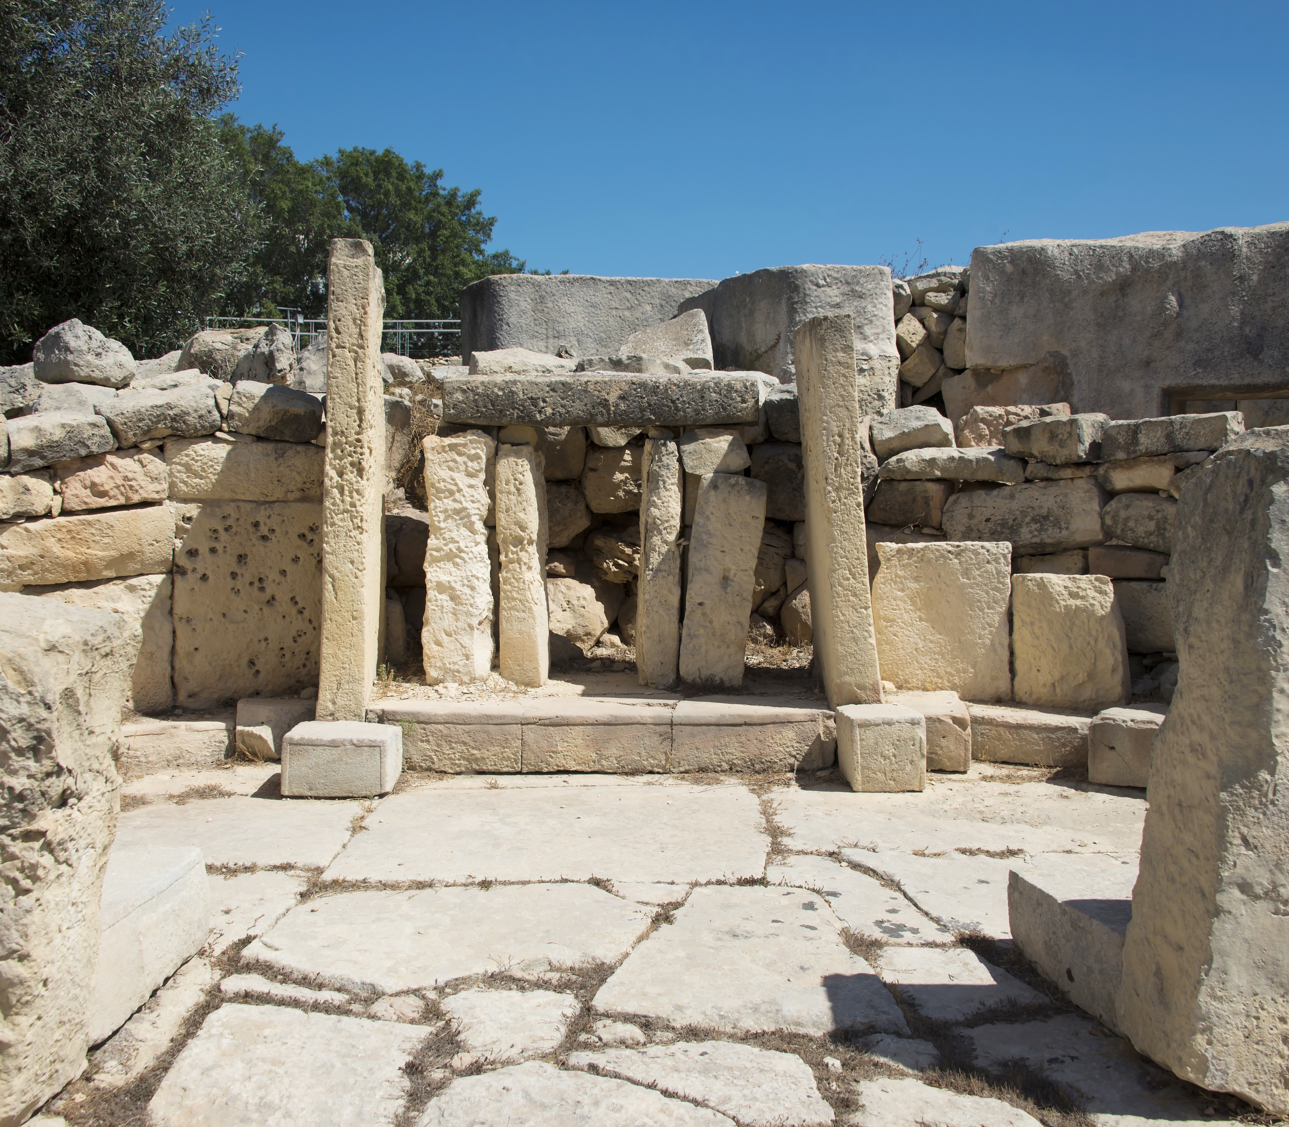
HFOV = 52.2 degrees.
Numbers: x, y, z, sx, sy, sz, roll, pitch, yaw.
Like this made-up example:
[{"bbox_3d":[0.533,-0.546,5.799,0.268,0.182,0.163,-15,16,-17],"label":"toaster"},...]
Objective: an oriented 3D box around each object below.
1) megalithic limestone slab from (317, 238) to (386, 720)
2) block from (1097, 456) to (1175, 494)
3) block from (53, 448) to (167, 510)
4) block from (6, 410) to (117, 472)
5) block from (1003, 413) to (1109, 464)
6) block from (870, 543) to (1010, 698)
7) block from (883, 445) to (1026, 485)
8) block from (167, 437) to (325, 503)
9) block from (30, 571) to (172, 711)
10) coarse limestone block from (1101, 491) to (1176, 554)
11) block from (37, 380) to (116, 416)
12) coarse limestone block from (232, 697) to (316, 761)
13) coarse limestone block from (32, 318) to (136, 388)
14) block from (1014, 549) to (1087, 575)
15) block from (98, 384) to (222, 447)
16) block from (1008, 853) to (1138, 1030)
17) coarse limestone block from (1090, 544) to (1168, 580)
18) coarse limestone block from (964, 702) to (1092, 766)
[{"bbox_3d":[-1.783,-0.477,7.980,0.300,2.860,0.450,1,3,0],"label":"megalithic limestone slab"},{"bbox_3d":[3.467,-0.614,9.250,0.492,0.227,0.380,-1,1,26],"label":"block"},{"bbox_3d":[-3.749,-0.589,9.285,0.680,0.370,0.420,-6,3,-15],"label":"block"},{"bbox_3d":[-4.430,-0.930,10.050,0.750,0.420,0.500,0,1,-14],"label":"block"},{"bbox_3d":[3.560,-1.070,11.400,0.850,0.410,0.550,0,1,14],"label":"block"},{"bbox_3d":[2.097,0.386,9.300,0.895,1.089,0.330,1,2,27],"label":"block"},{"bbox_3d":[2.246,-0.718,9.600,0.998,0.254,0.450,1,2,15],"label":"block"},{"bbox_3d":[-2.884,-0.683,9.631,1.150,0.450,0.500,0,2,-8],"label":"block"},{"bbox_3d":[-4.150,0.600,10.150,1.030,1.060,0.400,0,1,-14],"label":"block"},{"bbox_3d":[3.464,-0.286,9.200,0.502,0.420,0.450,1,2,20],"label":"coarse limestone block"},{"bbox_3d":[-3.494,-1.017,8.100,0.440,0.220,0.380,-1,3,-12],"label":"block"},{"bbox_3d":[-2.482,1.120,8.950,0.487,0.316,0.650,0,2,-8],"label":"coarse limestone block"},{"bbox_3d":[-4.097,-1.527,9.600,0.730,0.470,0.580,-1,2,-25],"label":"coarse limestone block"},{"bbox_3d":[2.927,-0.010,9.550,0.531,0.189,0.360,-2,1,24],"label":"block"},{"bbox_3d":[-3.454,-1.056,9.418,0.780,0.370,0.500,-6,3,-15],"label":"block"},{"bbox_3d":[1.801,1.292,4.461,0.720,0.290,0.950,0,2,-12],"label":"block"},{"bbox_3d":[3.183,-0.004,8.600,0.530,0.210,0.350,1,3,22],"label":"coarse limestone block"},{"bbox_3d":[2.582,1.139,8.785,0.800,0.280,0.650,0,2,12],"label":"coarse limestone block"}]

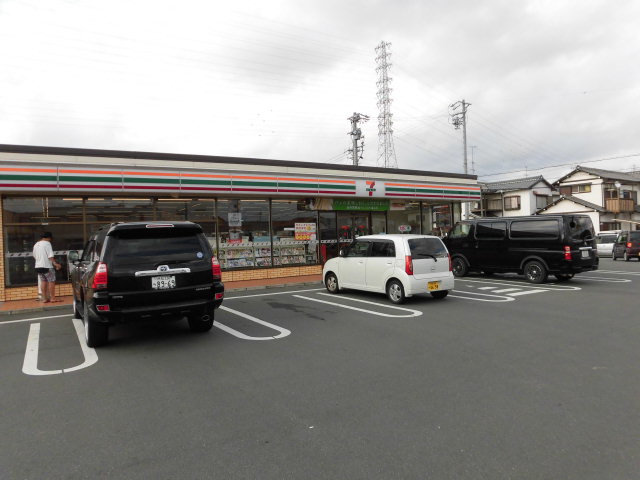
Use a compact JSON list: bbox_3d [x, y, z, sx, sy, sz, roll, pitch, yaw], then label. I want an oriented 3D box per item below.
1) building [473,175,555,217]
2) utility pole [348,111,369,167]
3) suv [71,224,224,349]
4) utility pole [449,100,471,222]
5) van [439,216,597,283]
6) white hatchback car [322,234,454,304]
[{"bbox_3d":[21.404,-3.155,50.340,4.900,7.090,8.600,-2,1,-31],"label":"building"},{"bbox_3d":[2.910,-4.192,33.130,1.800,10.600,1.000,-2,1,-31],"label":"utility pole"},{"bbox_3d":[-3.263,0.640,7.967,1.870,1.790,4.720,-2,1,-31],"label":"suv"},{"bbox_3d":[12.063,-5.441,37.274,0.900,12.470,1.900,-2,1,-31],"label":"utility pole"},{"bbox_3d":[6.078,0.217,14.224,1.700,1.970,4.700,-2,1,-37],"label":"van"},{"bbox_3d":[1.441,0.618,10.874,1.475,1.500,3.400,-2,1,-33],"label":"white hatchback car"}]

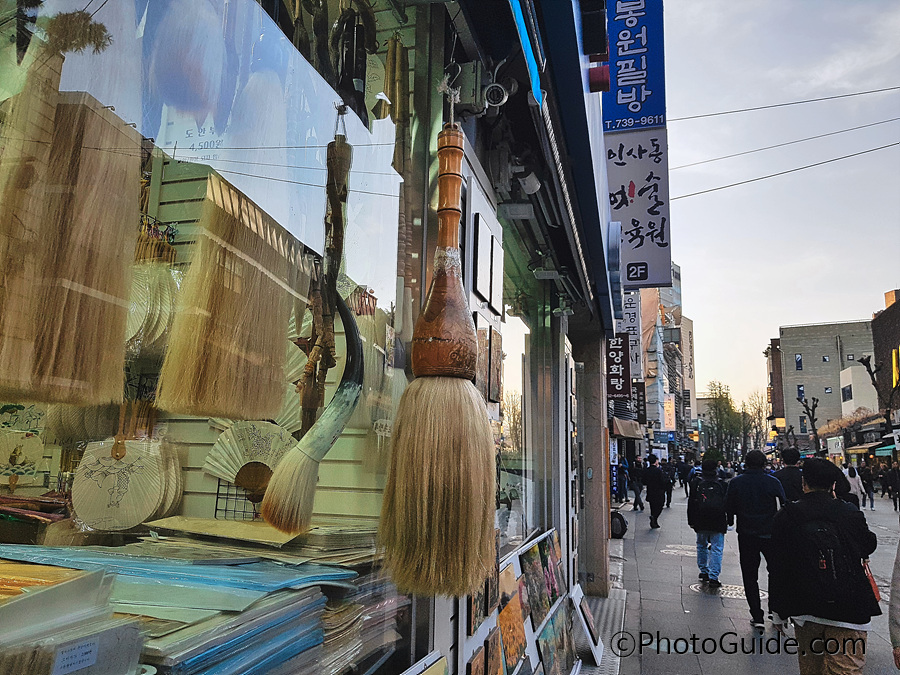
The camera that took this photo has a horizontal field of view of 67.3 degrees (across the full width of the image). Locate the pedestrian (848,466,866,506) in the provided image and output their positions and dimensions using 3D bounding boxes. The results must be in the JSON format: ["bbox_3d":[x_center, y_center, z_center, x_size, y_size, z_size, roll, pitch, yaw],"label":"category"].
[{"bbox_3d":[15.081,5.617,25.100,0.560,1.600,0.420,-1,-10,15],"label":"pedestrian"}]

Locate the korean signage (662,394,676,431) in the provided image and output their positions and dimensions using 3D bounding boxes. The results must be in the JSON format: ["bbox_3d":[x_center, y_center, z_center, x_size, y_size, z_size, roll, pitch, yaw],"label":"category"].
[{"bbox_3d":[14.333,4.882,44.000,0.750,2.400,0.200,-1,-10,15],"label":"korean signage"}]

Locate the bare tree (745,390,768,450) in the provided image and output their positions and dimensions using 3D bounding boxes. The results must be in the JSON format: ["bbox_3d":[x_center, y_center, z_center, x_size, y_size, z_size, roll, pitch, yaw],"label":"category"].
[{"bbox_3d":[25.521,7.988,55.973,2.300,7.370,2.300,-1,-10,16],"label":"bare tree"}]

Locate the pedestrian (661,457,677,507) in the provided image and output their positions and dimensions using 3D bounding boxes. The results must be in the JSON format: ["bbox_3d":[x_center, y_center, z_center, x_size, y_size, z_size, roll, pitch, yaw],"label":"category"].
[{"bbox_3d":[7.792,5.153,24.093,0.500,1.760,0.420,-4,-11,27],"label":"pedestrian"}]

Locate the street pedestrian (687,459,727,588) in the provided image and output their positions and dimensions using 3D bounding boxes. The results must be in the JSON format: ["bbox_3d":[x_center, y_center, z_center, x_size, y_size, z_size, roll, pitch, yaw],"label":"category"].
[{"bbox_3d":[3.389,2.456,8.989,0.520,1.644,0.480,-2,-10,17],"label":"street pedestrian"}]

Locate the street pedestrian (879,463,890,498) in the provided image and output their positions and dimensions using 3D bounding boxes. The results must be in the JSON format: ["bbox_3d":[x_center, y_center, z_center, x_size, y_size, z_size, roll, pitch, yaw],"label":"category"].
[{"bbox_3d":[22.067,7.239,34.300,0.420,1.760,0.500,4,-11,-17],"label":"street pedestrian"}]

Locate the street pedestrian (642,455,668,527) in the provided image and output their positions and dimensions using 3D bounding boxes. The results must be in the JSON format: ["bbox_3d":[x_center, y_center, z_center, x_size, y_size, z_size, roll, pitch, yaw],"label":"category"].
[{"bbox_3d":[5.096,3.801,16.776,0.540,1.770,0.480,-7,-13,39],"label":"street pedestrian"}]

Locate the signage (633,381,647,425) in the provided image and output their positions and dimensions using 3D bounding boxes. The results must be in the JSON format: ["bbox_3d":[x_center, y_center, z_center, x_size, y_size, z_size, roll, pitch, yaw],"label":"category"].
[{"bbox_3d":[6.405,2.217,22.857,0.445,1.413,0.150,-2,-10,18],"label":"signage"}]

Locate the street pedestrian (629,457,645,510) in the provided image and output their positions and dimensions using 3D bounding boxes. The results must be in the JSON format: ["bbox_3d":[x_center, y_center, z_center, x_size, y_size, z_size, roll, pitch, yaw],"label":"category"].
[{"bbox_3d":[5.829,4.545,21.144,0.510,1.685,0.500,0,-10,8],"label":"street pedestrian"}]

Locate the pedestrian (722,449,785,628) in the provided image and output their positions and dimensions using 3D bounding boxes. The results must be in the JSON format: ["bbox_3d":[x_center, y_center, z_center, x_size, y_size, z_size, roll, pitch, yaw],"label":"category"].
[{"bbox_3d":[3.106,2.045,6.957,0.560,1.764,0.460,-2,-10,18],"label":"pedestrian"}]

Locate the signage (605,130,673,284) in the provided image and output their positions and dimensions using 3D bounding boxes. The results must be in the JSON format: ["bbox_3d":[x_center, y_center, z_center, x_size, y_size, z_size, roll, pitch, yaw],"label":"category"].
[{"bbox_3d":[2.385,-1.641,8.667,0.815,2.072,0.180,-1,-10,14],"label":"signage"}]

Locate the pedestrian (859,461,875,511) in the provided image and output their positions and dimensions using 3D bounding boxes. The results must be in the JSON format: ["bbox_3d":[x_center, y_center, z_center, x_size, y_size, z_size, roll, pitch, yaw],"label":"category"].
[{"bbox_3d":[15.320,5.464,24.900,0.540,1.760,0.420,-1,-10,15],"label":"pedestrian"}]

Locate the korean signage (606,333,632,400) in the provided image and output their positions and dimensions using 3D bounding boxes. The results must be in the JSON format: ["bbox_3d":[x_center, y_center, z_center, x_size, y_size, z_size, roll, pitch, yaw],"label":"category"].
[{"bbox_3d":[4.701,0.817,18.954,0.760,1.911,0.180,-2,-10,17],"label":"korean signage"}]

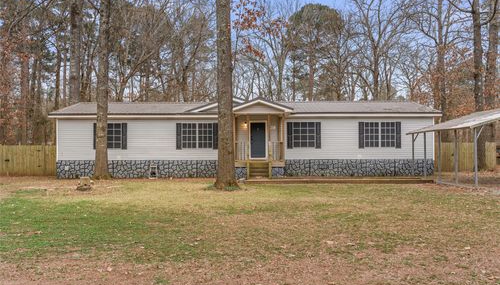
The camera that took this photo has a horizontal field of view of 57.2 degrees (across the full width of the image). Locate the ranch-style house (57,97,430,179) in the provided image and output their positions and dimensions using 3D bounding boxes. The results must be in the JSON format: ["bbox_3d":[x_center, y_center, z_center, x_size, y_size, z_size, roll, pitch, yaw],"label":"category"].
[{"bbox_3d":[-0.240,-0.280,29.100,21.400,4.600,9.800,0,-1,0],"label":"ranch-style house"}]

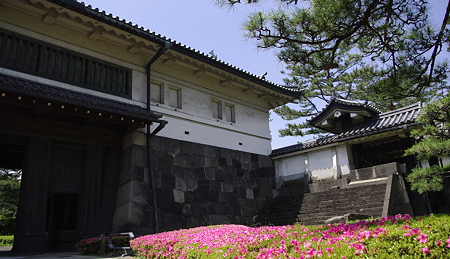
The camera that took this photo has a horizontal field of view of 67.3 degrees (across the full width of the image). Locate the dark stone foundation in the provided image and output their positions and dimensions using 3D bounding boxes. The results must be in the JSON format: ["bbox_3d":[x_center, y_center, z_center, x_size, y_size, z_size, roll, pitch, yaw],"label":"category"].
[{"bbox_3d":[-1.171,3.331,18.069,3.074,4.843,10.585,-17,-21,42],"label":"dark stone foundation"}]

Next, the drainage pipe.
[{"bbox_3d":[-2.994,0.348,14.916,1.624,8.758,0.261,-17,-21,42],"label":"drainage pipe"}]

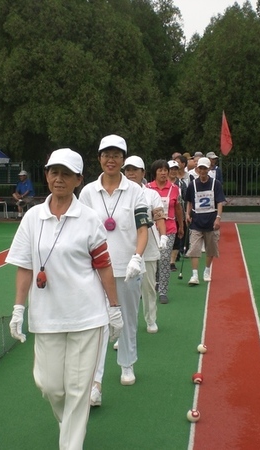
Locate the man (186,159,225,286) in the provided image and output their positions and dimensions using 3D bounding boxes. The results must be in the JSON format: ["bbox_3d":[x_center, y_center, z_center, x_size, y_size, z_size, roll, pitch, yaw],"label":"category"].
[{"bbox_3d":[0.972,-0.068,8.450,0.540,1.620,0.480,0,5,7],"label":"man"}]

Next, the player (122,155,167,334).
[{"bbox_3d":[0.060,0.188,5.580,0.500,1.570,0.520,1,6,10],"label":"player"}]

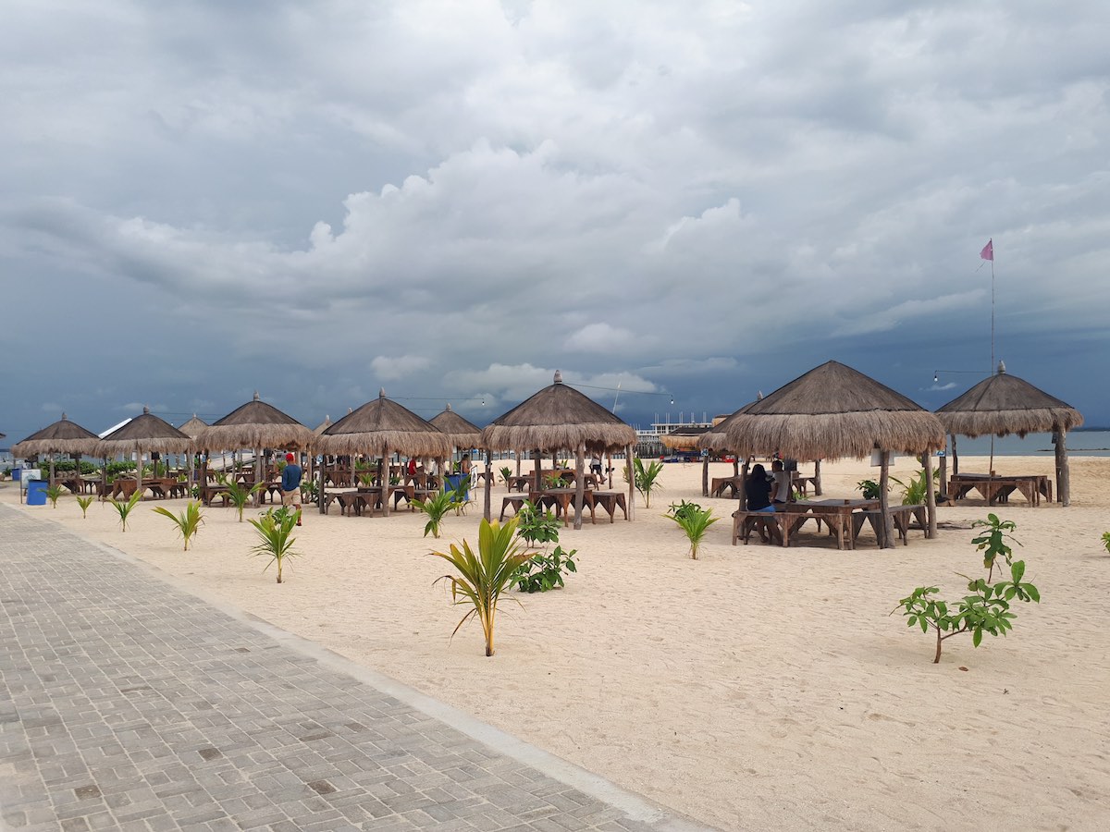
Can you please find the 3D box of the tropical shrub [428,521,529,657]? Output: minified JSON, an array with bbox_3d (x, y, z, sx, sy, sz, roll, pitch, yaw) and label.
[{"bbox_3d":[-0.619,1.398,7.087,0.814,1.125,0.773,-1,-2,-5],"label":"tropical shrub"}]

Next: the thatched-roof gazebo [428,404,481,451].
[{"bbox_3d":[-4.124,1.199,33.968,3.500,3.280,3.500,-2,-2,39],"label":"thatched-roof gazebo"}]

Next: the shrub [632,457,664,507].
[{"bbox_3d":[2.337,1.727,22.332,1.000,1.300,0.950,-1,-2,6],"label":"shrub"}]

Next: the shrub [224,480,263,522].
[{"bbox_3d":[-7.232,1.967,20.076,0.934,0.997,0.887,0,-2,-20],"label":"shrub"}]

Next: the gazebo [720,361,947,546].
[{"bbox_3d":[4.842,0.583,14.939,3.500,3.080,3.500,-2,-2,40],"label":"gazebo"}]

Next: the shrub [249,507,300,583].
[{"bbox_3d":[-3.652,1.685,11.285,0.680,0.980,0.660,-1,-2,-18],"label":"shrub"}]

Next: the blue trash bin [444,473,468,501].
[{"bbox_3d":[-2.969,2.171,26.164,0.600,0.830,0.570,-2,-2,39],"label":"blue trash bin"}]

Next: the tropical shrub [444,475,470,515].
[{"bbox_3d":[-2.322,1.906,20.634,0.678,0.969,0.645,-1,-2,-7],"label":"tropical shrub"}]

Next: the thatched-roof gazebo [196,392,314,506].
[{"bbox_3d":[-8.767,0.957,25.404,3.300,3.296,3.300,0,-2,-19],"label":"thatched-roof gazebo"}]

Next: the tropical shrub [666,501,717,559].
[{"bbox_3d":[2.006,1.714,12.788,0.780,0.800,0.720,-1,-2,9],"label":"tropical shrub"}]

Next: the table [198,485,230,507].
[{"bbox_3d":[-9.494,2.259,24.308,0.950,0.570,1.000,0,-2,-21],"label":"table"}]

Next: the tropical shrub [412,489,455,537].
[{"bbox_3d":[-2.268,1.832,16.222,0.860,0.920,0.800,-1,-2,-8],"label":"tropical shrub"}]

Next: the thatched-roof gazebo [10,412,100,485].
[{"bbox_3d":[-19.477,1.485,34.459,3.550,3.280,3.550,-2,-2,39],"label":"thatched-roof gazebo"}]

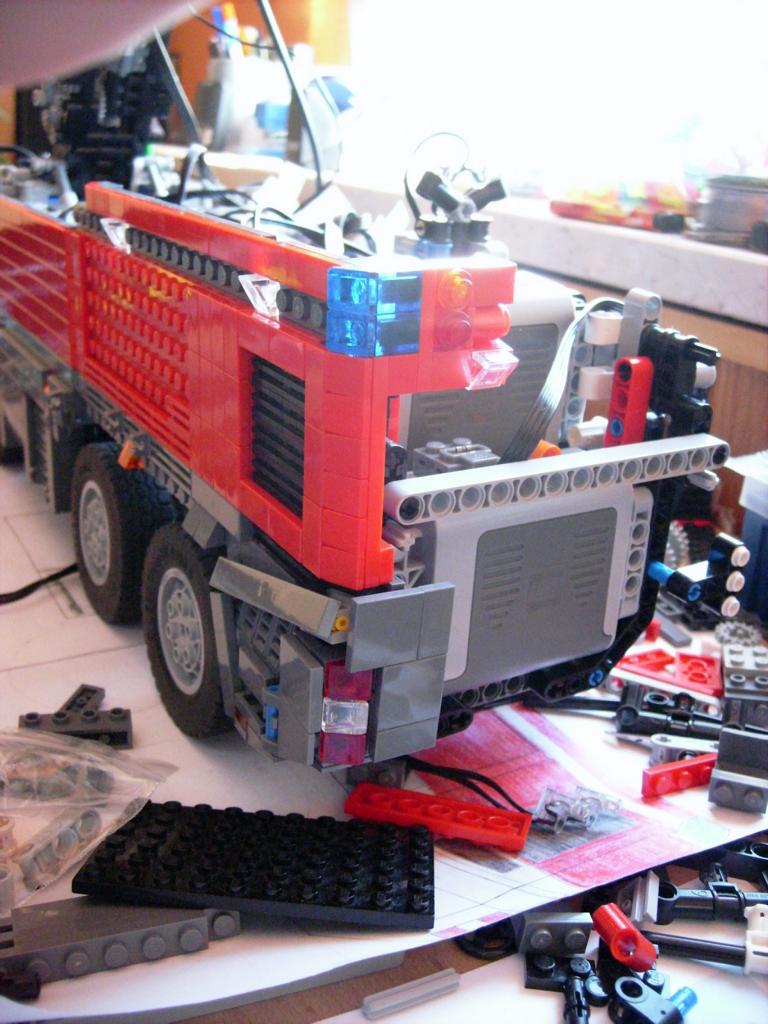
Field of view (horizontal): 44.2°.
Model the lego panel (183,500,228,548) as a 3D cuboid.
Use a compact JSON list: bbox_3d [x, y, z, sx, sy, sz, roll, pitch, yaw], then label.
[{"bbox_3d":[-0.043,0.002,0.226,0.005,0.008,0.016,-9,23,-30],"label":"lego panel"}]

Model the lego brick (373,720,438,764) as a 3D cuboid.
[{"bbox_3d":[0.004,0.050,0.212,0.016,0.008,0.003,-6,23,-30],"label":"lego brick"}]

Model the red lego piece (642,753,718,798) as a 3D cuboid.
[{"bbox_3d":[0.085,0.076,0.270,0.024,0.008,0.005,-5,20,-23],"label":"red lego piece"}]

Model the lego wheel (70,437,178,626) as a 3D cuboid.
[{"bbox_3d":[-0.091,0.005,0.348,0.036,0.069,0.069,-10,26,-29],"label":"lego wheel"}]

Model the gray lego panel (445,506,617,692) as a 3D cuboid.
[{"bbox_3d":[0.039,0.022,0.248,0.052,0.044,0.006,-10,26,-29],"label":"gray lego panel"}]

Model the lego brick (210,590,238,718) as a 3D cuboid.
[{"bbox_3d":[-0.039,0.036,0.241,0.004,0.032,0.008,-10,10,-29],"label":"lego brick"}]

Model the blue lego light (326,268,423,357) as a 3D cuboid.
[{"bbox_3d":[-0.002,-0.038,0.178,0.017,0.016,0.009,-9,23,-30],"label":"blue lego light"}]

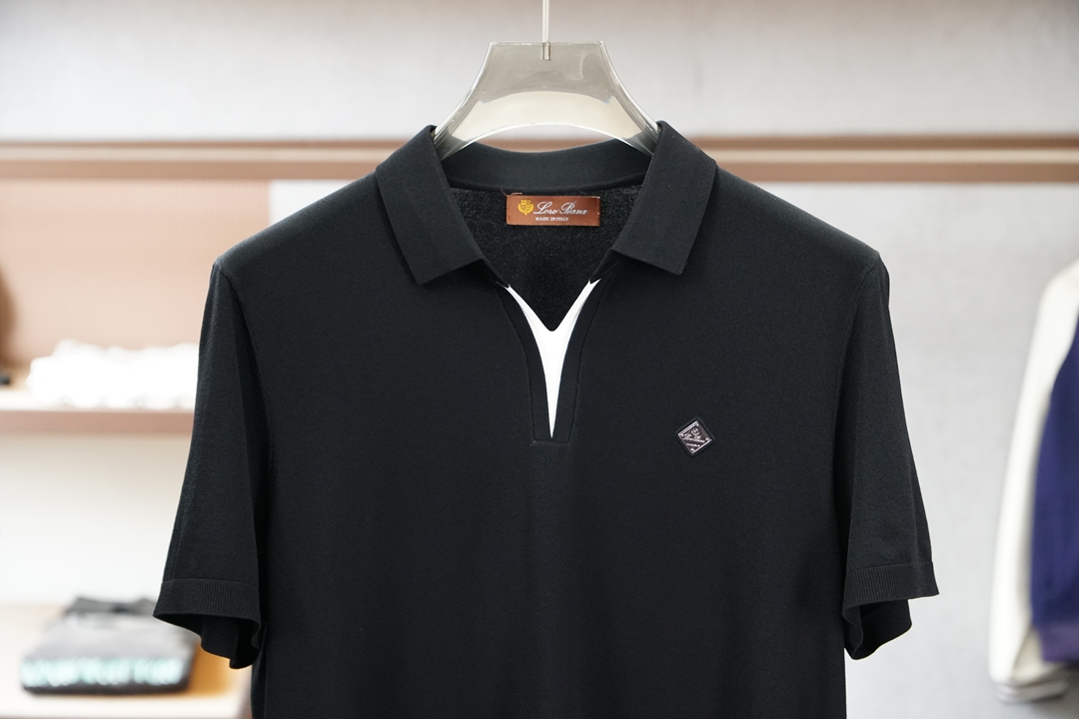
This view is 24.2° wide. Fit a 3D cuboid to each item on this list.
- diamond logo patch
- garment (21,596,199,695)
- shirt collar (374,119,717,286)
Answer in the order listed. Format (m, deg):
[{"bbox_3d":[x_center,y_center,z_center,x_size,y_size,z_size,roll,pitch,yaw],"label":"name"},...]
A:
[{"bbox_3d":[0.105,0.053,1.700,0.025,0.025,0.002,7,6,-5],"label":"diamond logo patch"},{"bbox_3d":[-0.672,0.467,4.071,0.260,0.065,0.350,0,6,0],"label":"garment"},{"bbox_3d":[0.004,-0.110,1.730,0.235,0.108,0.125,0,6,0],"label":"shirt collar"}]

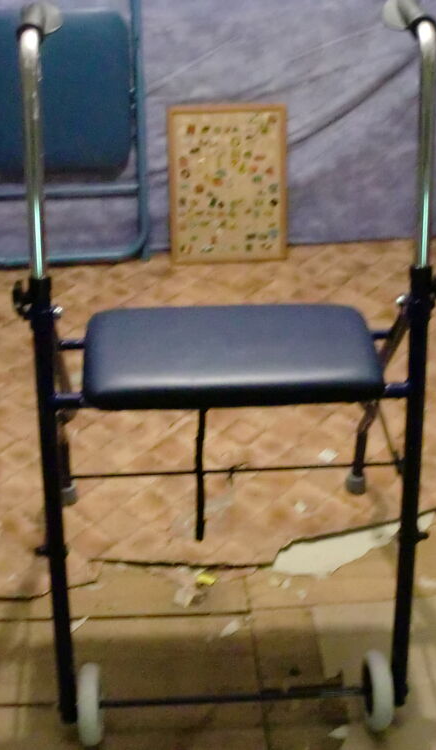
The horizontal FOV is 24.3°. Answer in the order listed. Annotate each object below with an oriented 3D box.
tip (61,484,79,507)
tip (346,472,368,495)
[{"bbox_3d":[-0.286,0.223,1.927,0.039,0.041,0.039,2,39,0],"label":"tip"},{"bbox_3d":[0.273,0.207,1.975,0.039,0.041,0.039,2,39,0],"label":"tip"}]

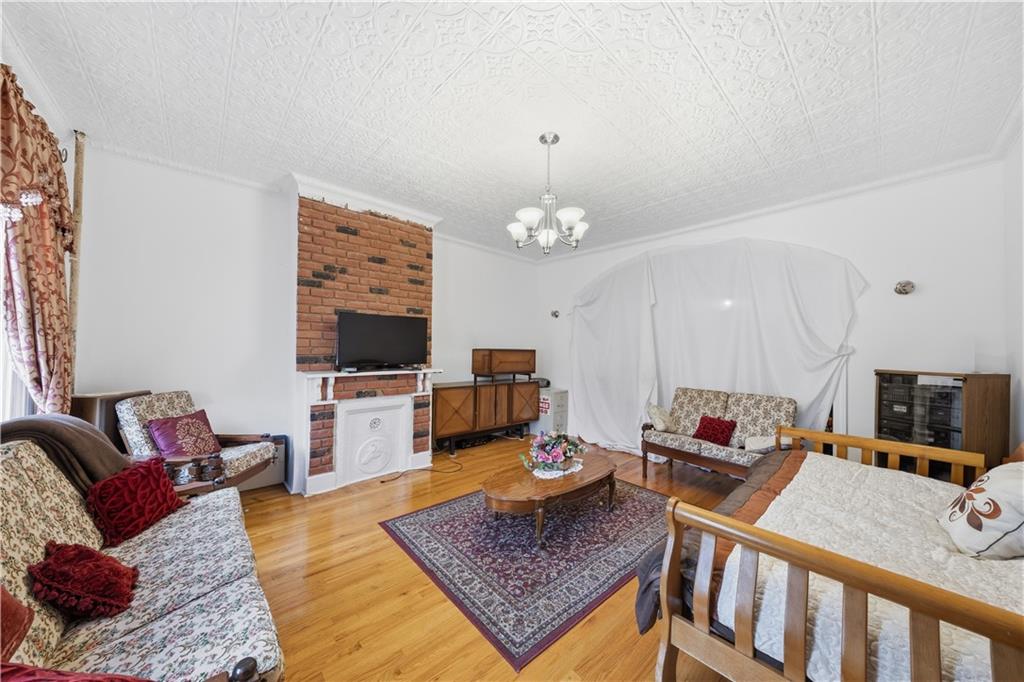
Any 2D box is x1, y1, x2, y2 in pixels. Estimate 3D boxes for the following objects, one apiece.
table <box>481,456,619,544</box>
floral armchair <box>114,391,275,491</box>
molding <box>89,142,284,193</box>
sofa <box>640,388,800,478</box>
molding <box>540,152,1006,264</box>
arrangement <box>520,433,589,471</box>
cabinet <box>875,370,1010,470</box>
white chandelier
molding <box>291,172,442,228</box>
[{"bbox_3d":[0.343,1.207,2.716,1.310,0.360,0.680,1,-1,-42],"label":"table"},{"bbox_3d":[-2.492,0.906,2.740,0.840,0.920,0.700,0,-1,-2],"label":"floral armchair"},{"bbox_3d":[-2.785,-1.474,3.028,1.290,0.065,0.065,1,-1,-44],"label":"molding"},{"bbox_3d":[1.954,0.969,3.285,0.770,0.880,1.180,1,-1,-37],"label":"sofa"},{"bbox_3d":[2.156,-1.410,4.385,0.070,0.075,4.860,1,-1,-44],"label":"molding"},{"bbox_3d":[0.365,0.905,2.859,0.450,0.250,0.390,1,-1,-42],"label":"arrangement"},{"bbox_3d":[3.397,0.830,2.728,0.440,1.160,0.500,1,-1,-14],"label":"cabinet"},{"bbox_3d":[0.269,-1.085,2.492,0.640,0.810,0.640,0,-1,0],"label":"white chandelier"},{"bbox_3d":[-1.429,-1.402,3.595,1.520,0.166,0.100,1,-1,-44],"label":"molding"}]

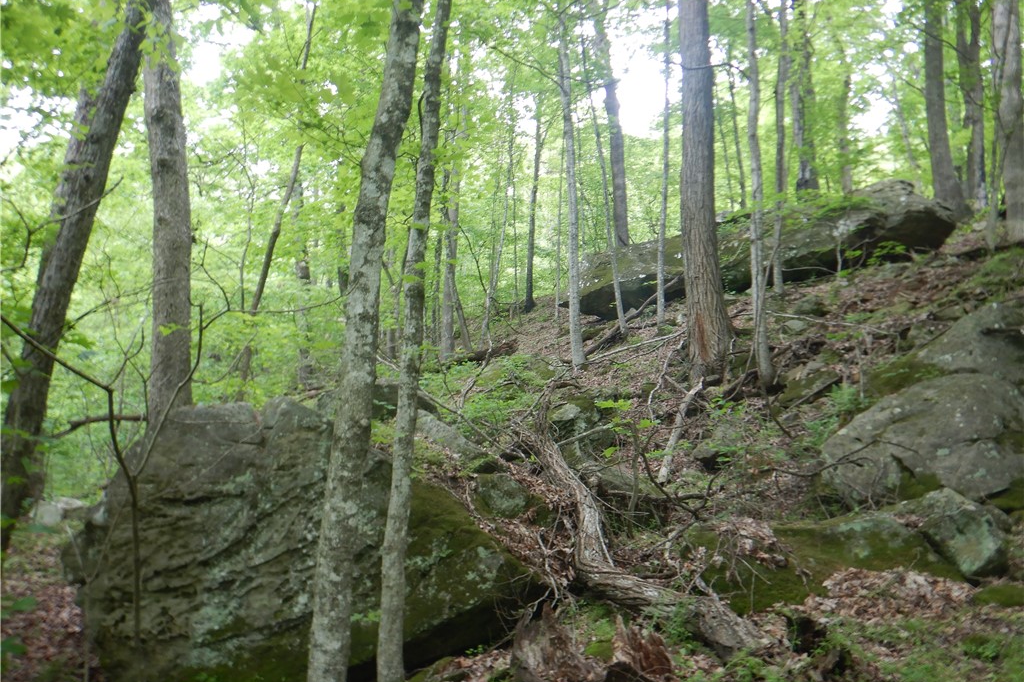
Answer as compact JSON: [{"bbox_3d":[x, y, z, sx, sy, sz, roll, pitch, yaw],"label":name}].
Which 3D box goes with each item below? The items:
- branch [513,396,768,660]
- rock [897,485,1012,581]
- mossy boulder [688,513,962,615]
[{"bbox_3d":[0.739,1.323,6.507,0.750,0.400,4.427,2,15,-17],"label":"branch"},{"bbox_3d":[3.474,1.526,5.600,0.750,0.580,0.600,-4,-8,31],"label":"rock"},{"bbox_3d":[2.316,1.692,5.400,1.850,0.550,1.000,-1,-7,11],"label":"mossy boulder"}]

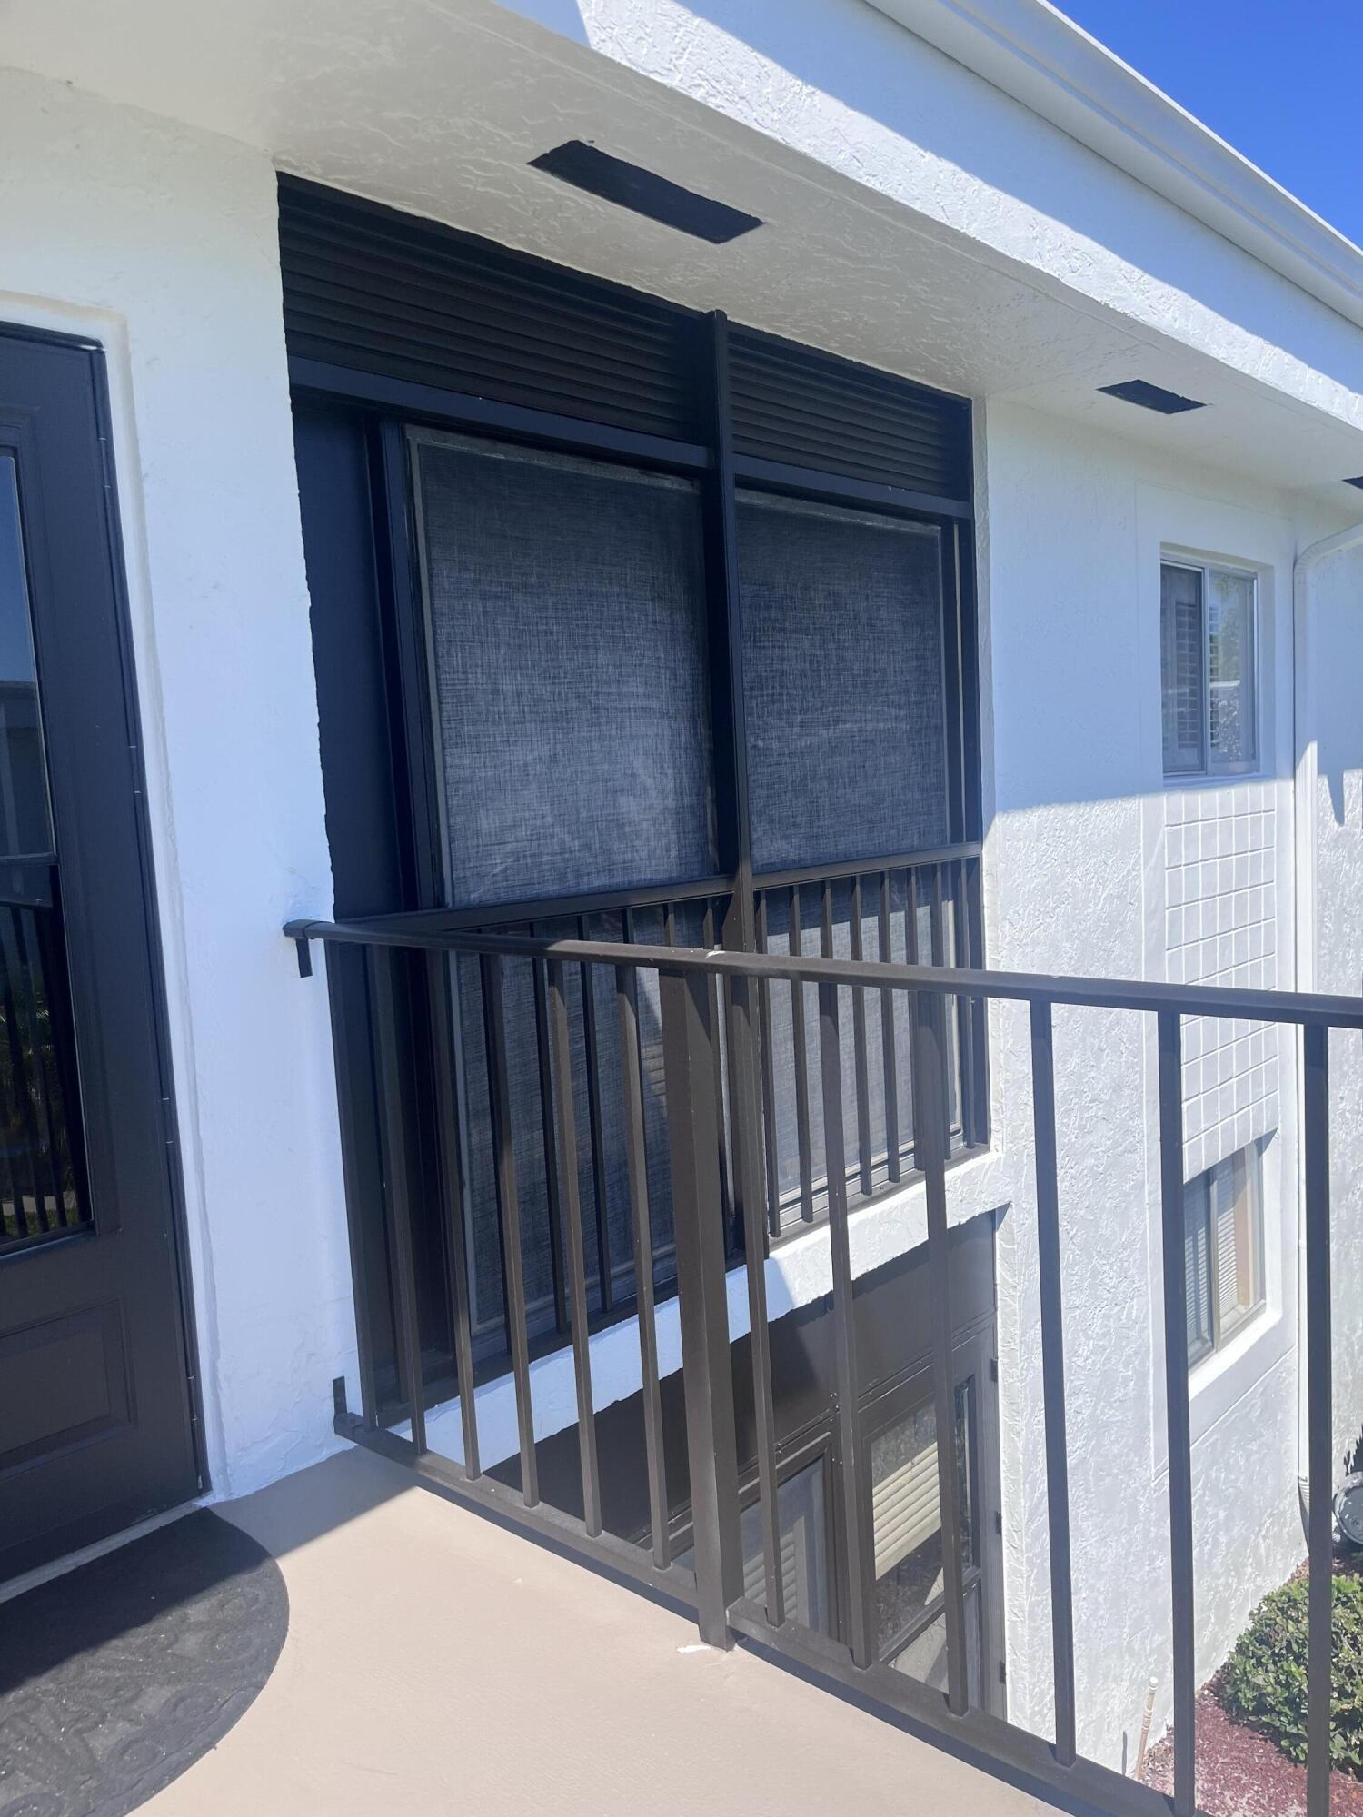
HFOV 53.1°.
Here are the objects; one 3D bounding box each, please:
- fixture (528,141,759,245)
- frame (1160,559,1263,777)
[{"bbox_3d":[-0.057,-1.443,2.766,0.131,0.030,0.570,2,7,43],"label":"fixture"},{"bbox_3d":[2.261,-1.028,5.918,0.080,0.927,1.161,2,7,43],"label":"frame"}]

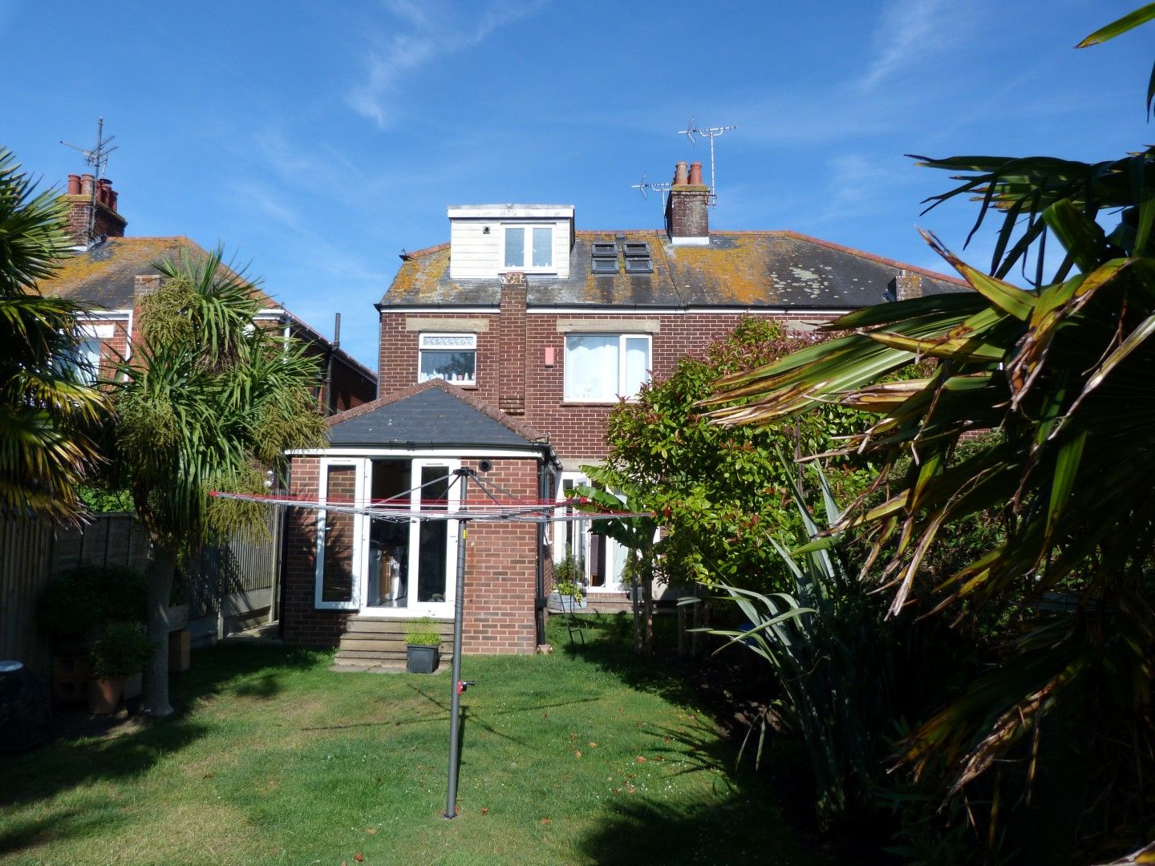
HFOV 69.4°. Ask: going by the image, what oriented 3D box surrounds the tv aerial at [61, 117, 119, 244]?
[{"bbox_3d":[-11.134,-5.917,19.181,1.250,2.955,1.100,5,-7,-39],"label":"tv aerial"}]

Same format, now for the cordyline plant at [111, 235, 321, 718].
[{"bbox_3d":[-3.280,0.377,7.540,1.994,4.216,1.840,0,-6,2],"label":"cordyline plant"}]

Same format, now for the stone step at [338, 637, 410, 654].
[{"bbox_3d":[-2.145,2.549,10.148,1.386,0.150,0.420,0,-6,2],"label":"stone step"}]

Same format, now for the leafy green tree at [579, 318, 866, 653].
[{"bbox_3d":[1.913,0.653,10.919,3.703,4.399,3.200,0,-6,2],"label":"leafy green tree"}]

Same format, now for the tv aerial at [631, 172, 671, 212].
[{"bbox_3d":[1.832,-5.693,19.731,1.150,1.031,0.450,-1,-6,14],"label":"tv aerial"}]

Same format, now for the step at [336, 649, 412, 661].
[{"bbox_3d":[-2.099,2.634,9.741,1.379,0.115,0.410,0,-6,2],"label":"step"}]

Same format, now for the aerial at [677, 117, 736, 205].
[{"bbox_3d":[2.915,-6.107,18.721,1.298,2.093,0.450,-1,-6,14],"label":"aerial"}]

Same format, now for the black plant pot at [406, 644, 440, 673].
[{"bbox_3d":[-1.731,2.516,9.380,0.345,0.288,0.330,0,-6,8],"label":"black plant pot"}]

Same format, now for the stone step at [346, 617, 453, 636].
[{"bbox_3d":[-2.184,2.445,10.562,1.364,0.145,0.400,0,-6,2],"label":"stone step"}]

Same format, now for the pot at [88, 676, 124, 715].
[{"bbox_3d":[-4.173,2.293,7.381,0.327,0.312,0.320,1,-6,0],"label":"pot"}]

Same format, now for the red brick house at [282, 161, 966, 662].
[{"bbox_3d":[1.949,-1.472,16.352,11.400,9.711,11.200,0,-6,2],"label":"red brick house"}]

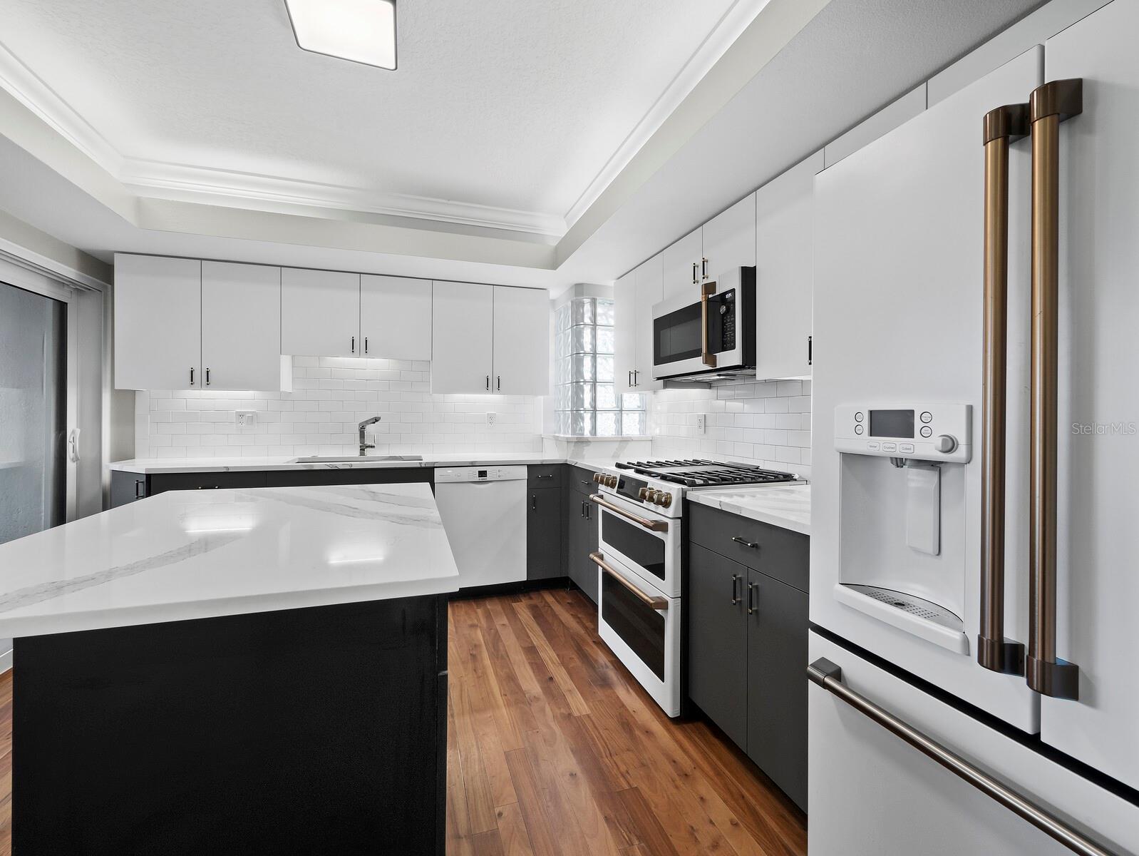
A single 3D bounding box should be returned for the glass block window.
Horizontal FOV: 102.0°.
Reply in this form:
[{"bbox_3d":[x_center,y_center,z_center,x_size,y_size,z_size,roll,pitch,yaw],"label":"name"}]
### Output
[{"bbox_3d":[0.223,-0.441,3.569,0.585,1.002,0.470,0,1,-19],"label":"glass block window"}]

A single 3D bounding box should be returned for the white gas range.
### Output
[{"bbox_3d":[0.582,0.687,2.326,0.765,0.965,0.759,0,1,-19],"label":"white gas range"}]

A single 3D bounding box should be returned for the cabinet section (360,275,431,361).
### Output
[{"bbox_3d":[-1.218,-0.741,3.280,0.457,0.557,0.330,0,1,-18],"label":"cabinet section"}]

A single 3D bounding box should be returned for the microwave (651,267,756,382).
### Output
[{"bbox_3d":[0.761,-0.467,2.299,0.405,0.420,0.760,0,1,-19],"label":"microwave"}]

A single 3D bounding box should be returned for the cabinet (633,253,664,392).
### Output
[{"bbox_3d":[0.645,-0.643,2.921,0.330,0.818,0.352,0,1,-19],"label":"cabinet"}]

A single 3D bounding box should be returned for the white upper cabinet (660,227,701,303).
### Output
[{"bbox_3d":[0.767,-0.877,2.577,0.330,0.324,0.379,0,1,-19],"label":"white upper cabinet"}]

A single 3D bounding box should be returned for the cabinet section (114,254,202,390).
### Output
[{"bbox_3d":[-2.476,-0.616,2.883,0.421,0.780,0.330,0,1,-18],"label":"cabinet section"}]

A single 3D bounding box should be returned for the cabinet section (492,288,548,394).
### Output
[{"bbox_3d":[-0.402,-0.635,3.540,0.418,0.787,0.330,0,1,-18],"label":"cabinet section"}]

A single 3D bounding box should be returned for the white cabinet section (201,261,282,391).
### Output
[{"bbox_3d":[-2.075,-0.620,3.010,0.421,0.781,0.330,0,1,-18],"label":"white cabinet section"}]

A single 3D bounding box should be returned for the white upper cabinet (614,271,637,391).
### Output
[{"bbox_3d":[0.532,-0.652,3.244,0.330,0.818,0.333,0,1,-19],"label":"white upper cabinet"}]

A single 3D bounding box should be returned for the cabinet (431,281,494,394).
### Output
[{"bbox_3d":[-0.793,-0.623,3.371,0.419,0.758,0.325,0,1,-19],"label":"cabinet"}]

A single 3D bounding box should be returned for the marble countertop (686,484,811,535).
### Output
[{"bbox_3d":[0.863,0.265,1.580,0.670,0.033,0.645,0,1,-19],"label":"marble countertop"}]

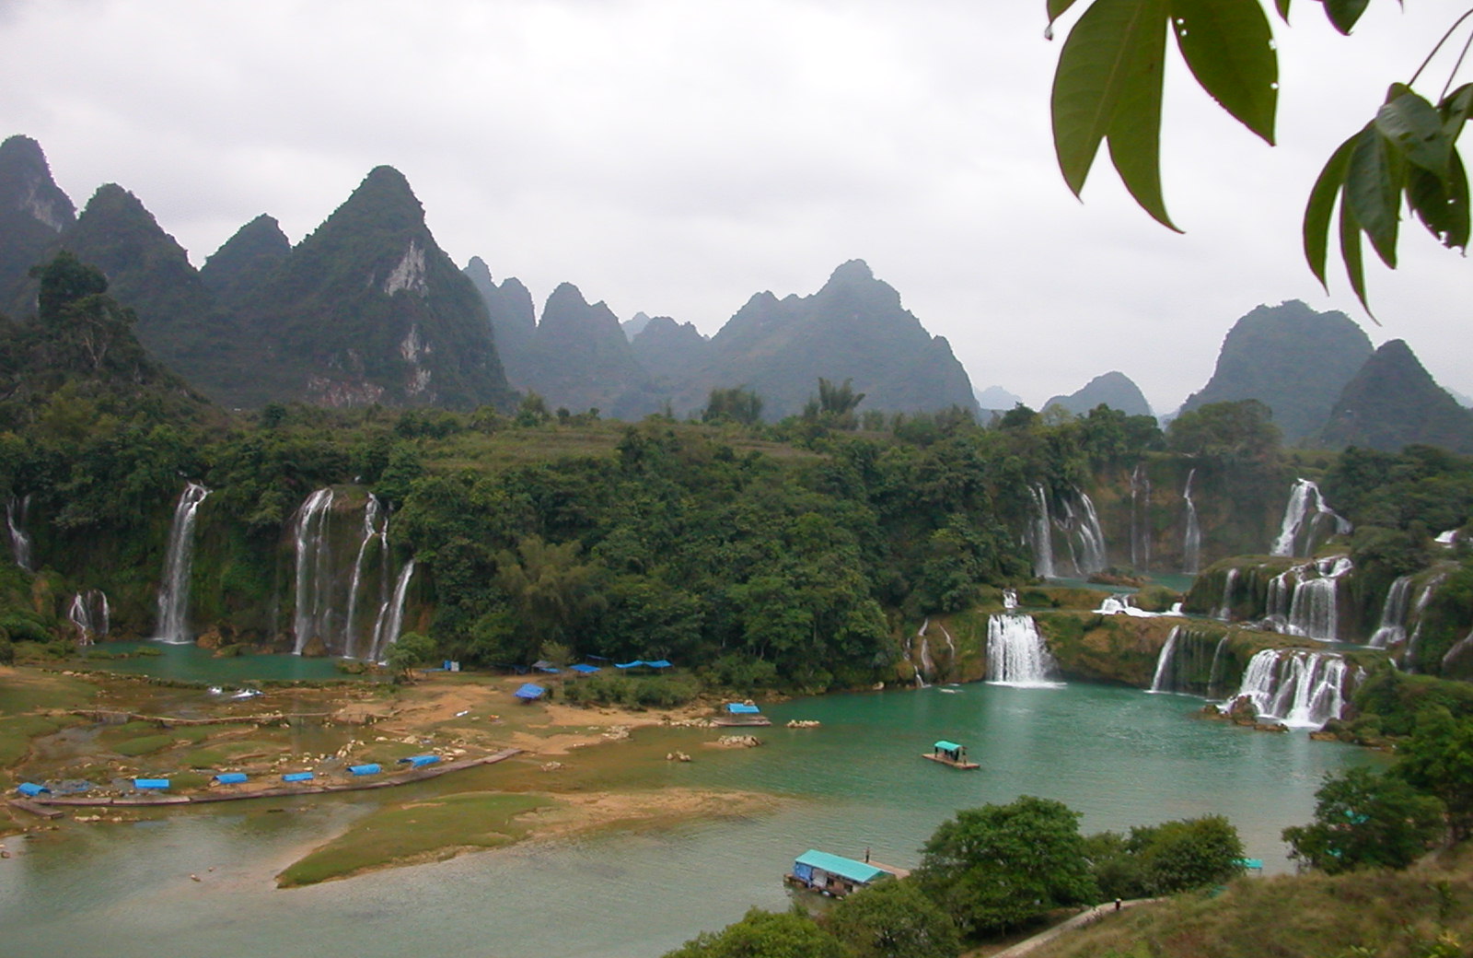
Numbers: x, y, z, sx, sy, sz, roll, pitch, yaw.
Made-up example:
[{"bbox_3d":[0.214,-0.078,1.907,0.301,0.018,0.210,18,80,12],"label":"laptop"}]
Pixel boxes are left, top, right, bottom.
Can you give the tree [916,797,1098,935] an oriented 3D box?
[{"bbox_3d":[20.655,29.425,120.000,13.400,10.000,12.200,0,2,0],"label":"tree"}]

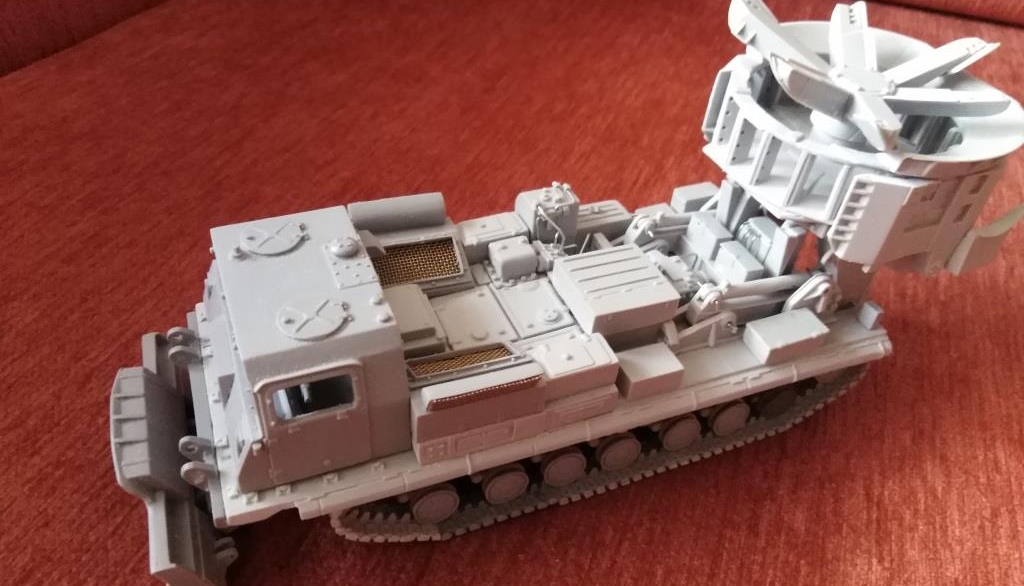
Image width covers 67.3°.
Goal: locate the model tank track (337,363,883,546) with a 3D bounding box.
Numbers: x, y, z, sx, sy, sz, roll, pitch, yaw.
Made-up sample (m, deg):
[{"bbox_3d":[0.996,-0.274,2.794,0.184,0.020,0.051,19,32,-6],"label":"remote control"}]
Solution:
[{"bbox_3d":[0.036,0.047,0.257,0.195,0.036,0.015,-12,42,-19],"label":"model tank track"}]

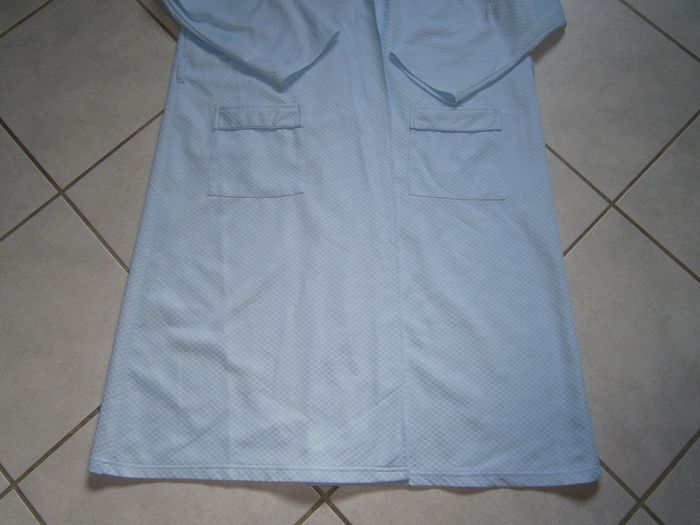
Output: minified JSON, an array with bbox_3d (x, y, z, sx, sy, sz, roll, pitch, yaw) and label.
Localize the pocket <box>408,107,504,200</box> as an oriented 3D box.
[{"bbox_3d":[0.173,-0.180,0.858,0.154,0.018,0.162,2,76,1],"label":"pocket"}]

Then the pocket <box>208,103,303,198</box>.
[{"bbox_3d":[-0.152,-0.188,0.861,0.152,0.018,0.166,-1,76,0],"label":"pocket"}]

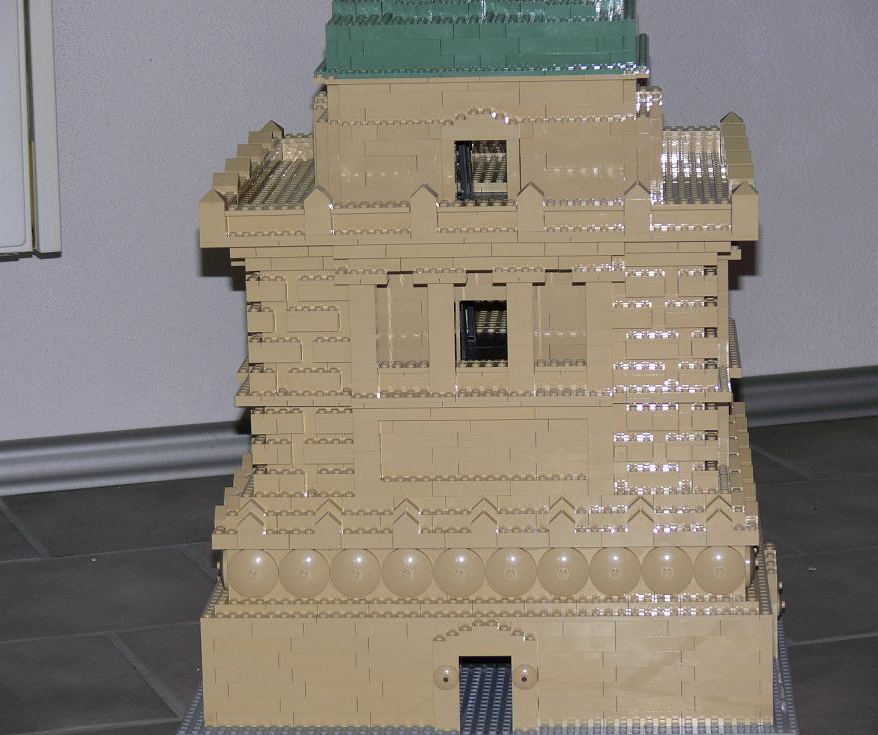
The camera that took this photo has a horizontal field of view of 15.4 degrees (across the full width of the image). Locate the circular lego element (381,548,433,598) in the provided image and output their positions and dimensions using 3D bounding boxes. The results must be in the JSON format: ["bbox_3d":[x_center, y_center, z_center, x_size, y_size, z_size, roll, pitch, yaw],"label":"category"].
[{"bbox_3d":[-0.020,0.128,2.009,0.032,0.032,0.009,-1,12,4],"label":"circular lego element"}]

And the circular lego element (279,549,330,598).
[{"bbox_3d":[-0.083,0.128,2.014,0.032,0.032,0.008,-1,12,4],"label":"circular lego element"}]

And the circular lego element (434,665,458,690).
[{"bbox_3d":[0.005,0.191,1.999,0.016,0.016,0.005,-1,12,4],"label":"circular lego element"}]

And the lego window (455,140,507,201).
[{"bbox_3d":[0.027,-0.122,2.013,0.032,0.039,0.012,-1,12,4],"label":"lego window"}]

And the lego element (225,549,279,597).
[{"bbox_3d":[-0.115,0.129,2.015,0.032,0.032,0.009,-1,12,4],"label":"lego element"}]

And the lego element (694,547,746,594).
[{"bbox_3d":[0.172,0.126,1.998,0.032,0.032,0.008,-1,12,4],"label":"lego element"}]

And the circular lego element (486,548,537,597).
[{"bbox_3d":[0.045,0.127,2.006,0.032,0.032,0.008,-1,12,4],"label":"circular lego element"}]

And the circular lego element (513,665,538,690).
[{"bbox_3d":[0.052,0.191,1.995,0.016,0.016,0.005,-1,12,4],"label":"circular lego element"}]

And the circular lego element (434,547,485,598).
[{"bbox_3d":[0.013,0.127,2.008,0.032,0.032,0.008,-1,12,4],"label":"circular lego element"}]

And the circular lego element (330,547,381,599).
[{"bbox_3d":[-0.051,0.128,2.011,0.032,0.032,0.009,-1,12,4],"label":"circular lego element"}]

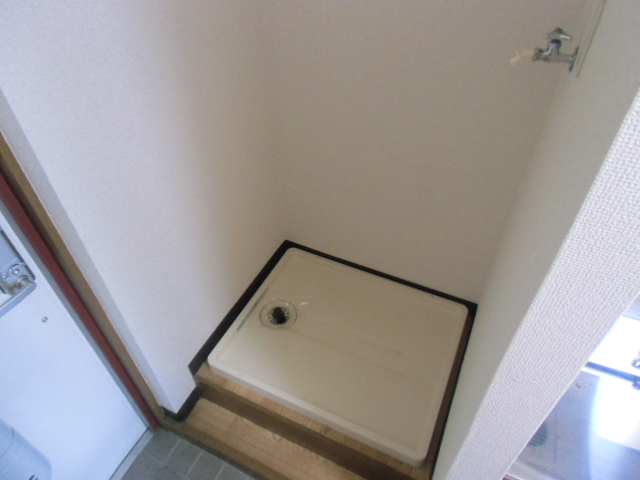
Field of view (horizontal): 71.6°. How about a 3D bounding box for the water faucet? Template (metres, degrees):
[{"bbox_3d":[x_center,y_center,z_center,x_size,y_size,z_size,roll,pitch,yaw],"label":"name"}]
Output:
[{"bbox_3d":[0.532,-0.427,0.994,0.085,0.086,0.056,18,47,19],"label":"water faucet"}]

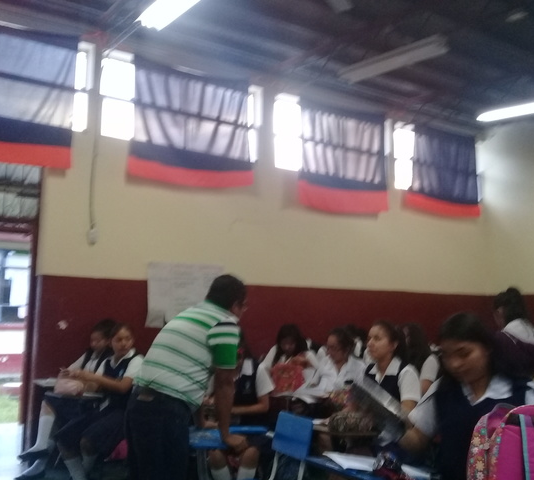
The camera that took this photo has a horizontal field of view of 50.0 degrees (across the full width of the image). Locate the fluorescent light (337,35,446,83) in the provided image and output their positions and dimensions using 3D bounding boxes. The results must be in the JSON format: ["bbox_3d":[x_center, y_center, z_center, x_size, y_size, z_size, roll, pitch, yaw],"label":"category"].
[{"bbox_3d":[1.190,-1.741,5.576,0.150,0.080,1.277,6,-4,-36],"label":"fluorescent light"}]

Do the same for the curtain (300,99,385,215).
[{"bbox_3d":[0.977,-0.988,7.088,1.412,1.344,0.100,6,-9,-32],"label":"curtain"}]

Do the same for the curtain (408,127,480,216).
[{"bbox_3d":[2.497,-0.971,8.075,1.486,1.207,0.100,6,-9,-32],"label":"curtain"}]

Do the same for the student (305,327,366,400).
[{"bbox_3d":[0.407,1.141,3.978,0.480,1.130,0.700,-6,-10,42],"label":"student"}]

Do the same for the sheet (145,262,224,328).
[{"bbox_3d":[-0.817,0.558,5.804,0.852,0.638,0.020,6,-9,-32],"label":"sheet"}]

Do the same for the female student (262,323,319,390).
[{"bbox_3d":[0.130,1.162,4.151,0.480,1.130,0.700,-3,-8,22],"label":"female student"}]

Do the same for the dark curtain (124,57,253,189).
[{"bbox_3d":[-0.744,-1.174,5.994,1.418,1.265,0.100,6,-9,-32],"label":"dark curtain"}]

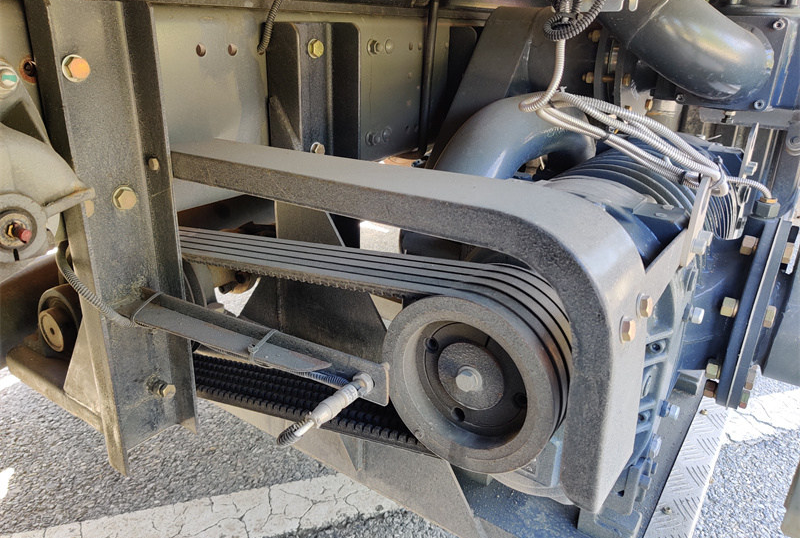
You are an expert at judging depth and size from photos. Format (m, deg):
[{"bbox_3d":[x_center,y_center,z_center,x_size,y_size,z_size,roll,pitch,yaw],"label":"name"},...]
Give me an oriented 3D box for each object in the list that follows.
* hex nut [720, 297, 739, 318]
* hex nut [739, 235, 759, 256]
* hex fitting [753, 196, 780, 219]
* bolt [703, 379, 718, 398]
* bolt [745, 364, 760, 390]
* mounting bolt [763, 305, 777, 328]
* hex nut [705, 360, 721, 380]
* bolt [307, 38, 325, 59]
[{"bbox_3d":[0.412,0.048,0.780,0.015,0.025,0.025,16,25,30],"label":"hex nut"},{"bbox_3d":[0.450,-0.031,0.804,0.015,0.025,0.025,16,25,30],"label":"hex nut"},{"bbox_3d":[0.485,-0.081,0.825,0.030,0.025,0.030,16,25,30],"label":"hex fitting"},{"bbox_3d":[0.442,0.169,0.887,0.015,0.025,0.025,16,25,30],"label":"bolt"},{"bbox_3d":[0.447,0.138,0.793,0.011,0.027,0.026,16,25,30],"label":"bolt"},{"bbox_3d":[0.449,0.058,0.758,0.011,0.027,0.026,16,25,30],"label":"mounting bolt"},{"bbox_3d":[0.408,0.131,0.816,0.015,0.025,0.025,16,25,30],"label":"hex nut"},{"bbox_3d":[-0.131,-0.352,0.997,0.012,0.029,0.029,16,25,30],"label":"bolt"}]

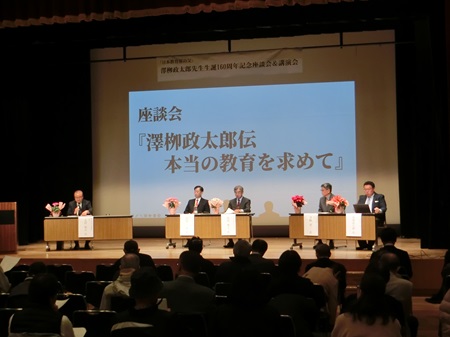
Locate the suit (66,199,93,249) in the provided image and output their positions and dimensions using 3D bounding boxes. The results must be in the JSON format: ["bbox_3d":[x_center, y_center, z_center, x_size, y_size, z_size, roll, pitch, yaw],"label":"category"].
[{"bbox_3d":[-3.073,1.150,16.636,0.530,1.020,0.660,-1,-1,-5],"label":"suit"}]

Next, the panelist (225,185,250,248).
[{"bbox_3d":[0.259,1.002,16.387,0.500,1.290,0.780,-1,-1,11],"label":"panelist"}]

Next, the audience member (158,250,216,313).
[{"bbox_3d":[-0.269,1.359,6.465,0.520,1.250,0.750,-1,-1,14],"label":"audience member"}]

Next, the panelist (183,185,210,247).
[{"bbox_3d":[-0.610,1.002,16.400,0.560,1.280,0.750,-2,-1,17],"label":"panelist"}]

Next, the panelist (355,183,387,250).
[{"bbox_3d":[2.868,0.926,15.388,0.560,1.320,0.780,-1,-1,22],"label":"panelist"}]

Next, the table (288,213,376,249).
[{"bbox_3d":[2.140,1.198,15.164,1.760,0.700,0.520,-2,-2,23],"label":"table"}]

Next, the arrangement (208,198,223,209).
[{"bbox_3d":[-0.177,0.782,16.191,0.290,0.330,0.270,-1,-1,12],"label":"arrangement"}]

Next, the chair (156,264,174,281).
[{"bbox_3d":[-0.939,1.850,11.905,0.450,0.790,0.500,-1,-1,11],"label":"chair"}]

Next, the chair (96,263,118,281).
[{"bbox_3d":[-1.419,1.697,10.357,0.430,0.810,0.500,-1,-1,14],"label":"chair"}]

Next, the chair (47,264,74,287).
[{"bbox_3d":[-2.358,1.833,11.600,0.440,0.800,0.500,-2,-1,13],"label":"chair"}]

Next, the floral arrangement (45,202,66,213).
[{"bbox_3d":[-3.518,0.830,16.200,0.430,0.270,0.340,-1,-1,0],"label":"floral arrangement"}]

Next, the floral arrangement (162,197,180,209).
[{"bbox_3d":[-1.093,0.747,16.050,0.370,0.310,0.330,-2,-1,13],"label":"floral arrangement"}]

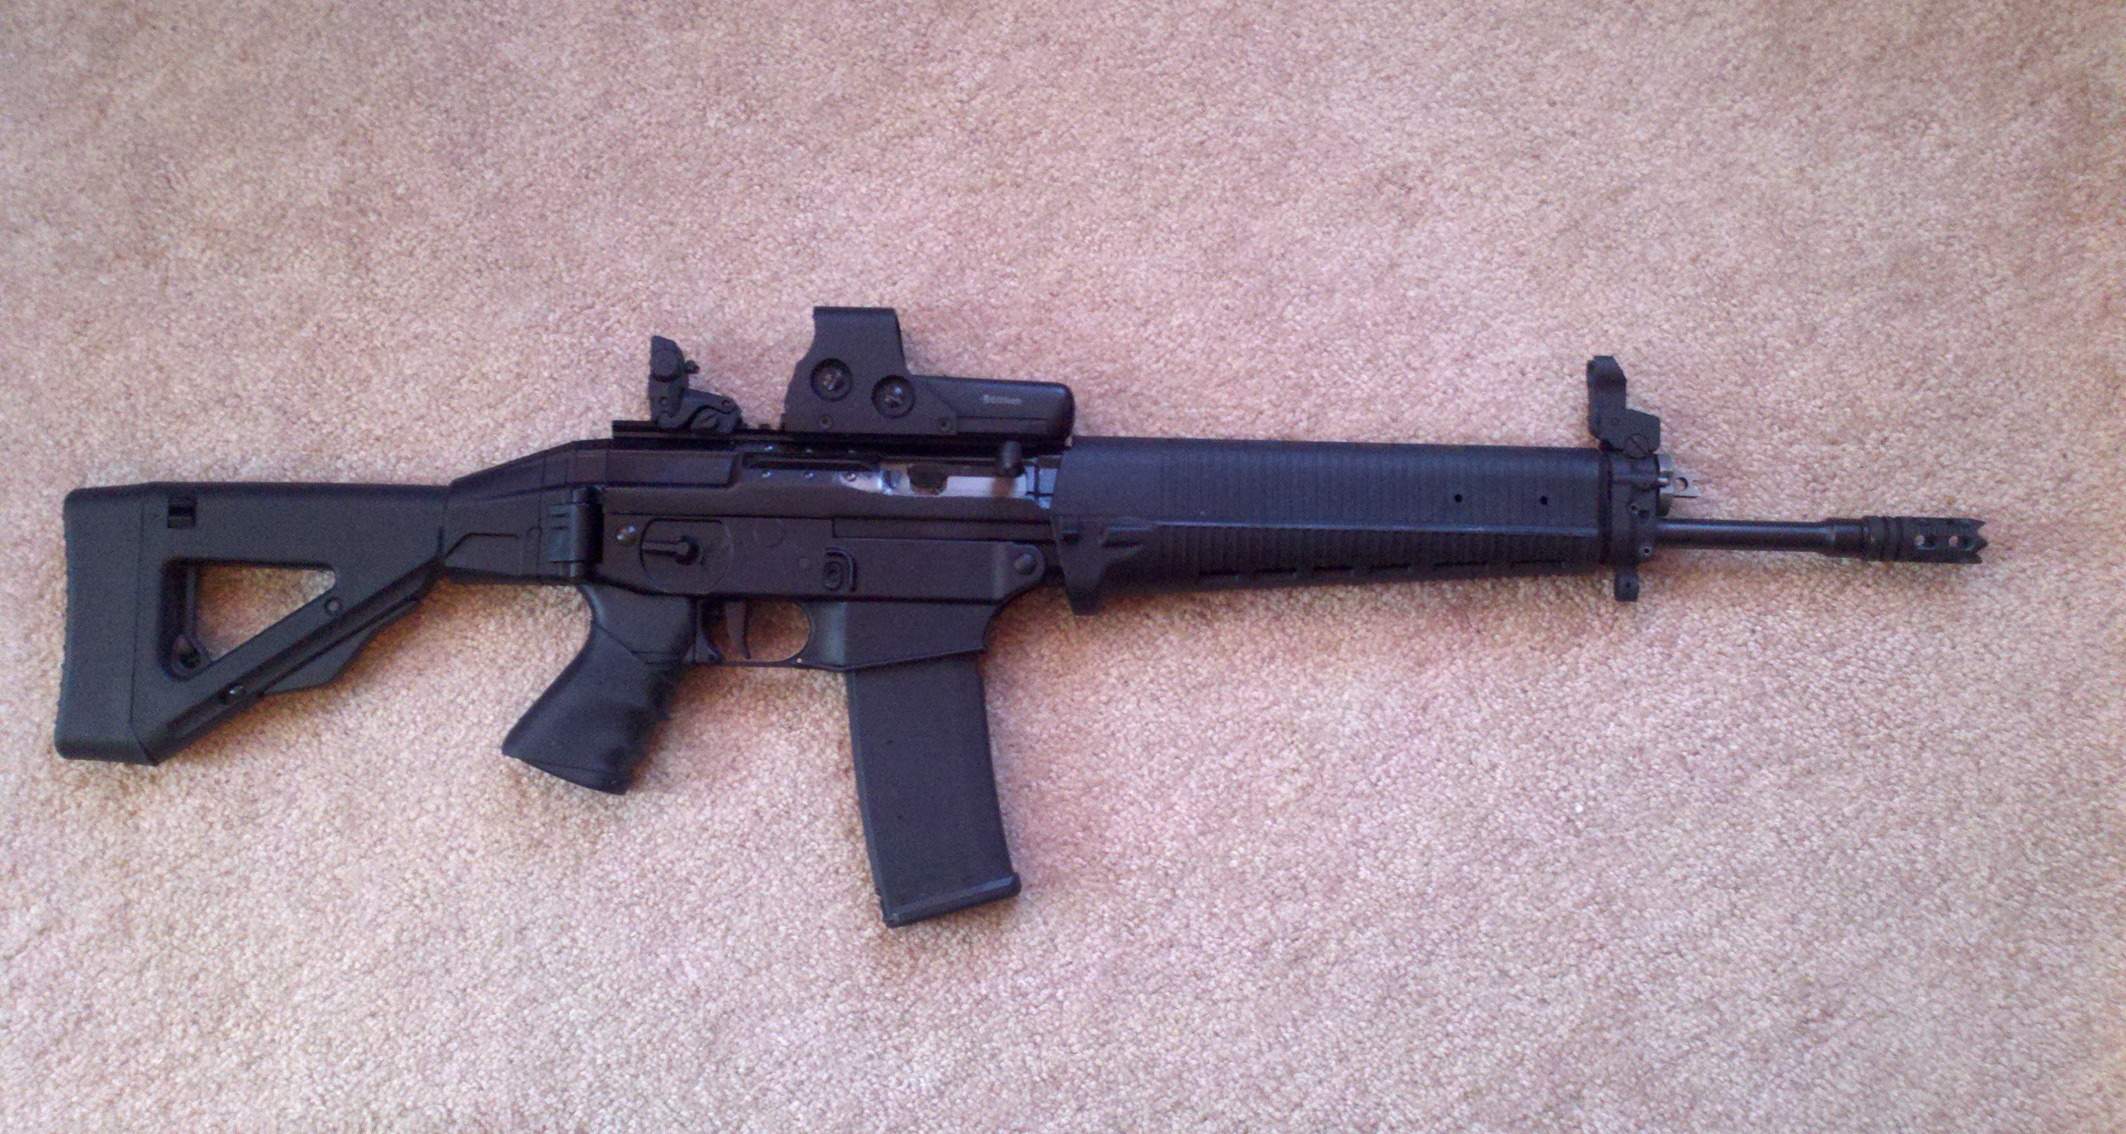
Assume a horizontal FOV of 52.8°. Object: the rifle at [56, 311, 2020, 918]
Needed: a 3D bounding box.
[{"bbox_3d":[-0.021,0.026,1.060,0.945,0.068,0.300,1,86,0],"label":"rifle"}]

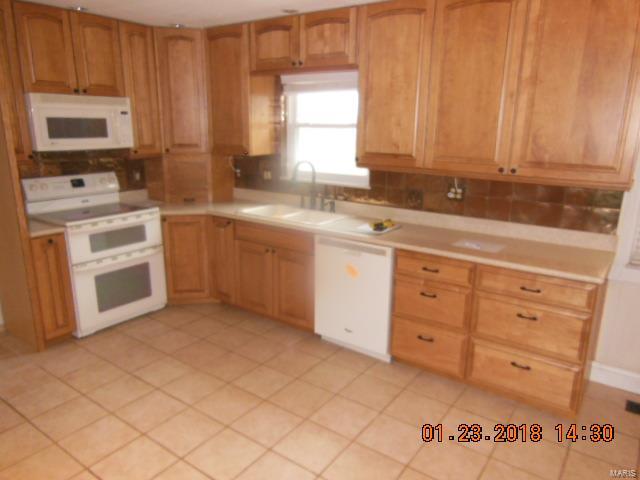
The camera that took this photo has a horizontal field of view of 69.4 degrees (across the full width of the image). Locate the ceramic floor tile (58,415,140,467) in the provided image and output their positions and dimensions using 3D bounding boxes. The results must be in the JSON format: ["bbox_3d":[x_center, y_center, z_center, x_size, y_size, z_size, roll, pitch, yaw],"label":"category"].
[{"bbox_3d":[-1.148,1.045,2.423,0.302,0.012,0.302,11,17,34],"label":"ceramic floor tile"}]

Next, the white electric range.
[{"bbox_3d":[-1.804,0.088,3.757,0.680,1.165,0.759,11,17,34],"label":"white electric range"}]

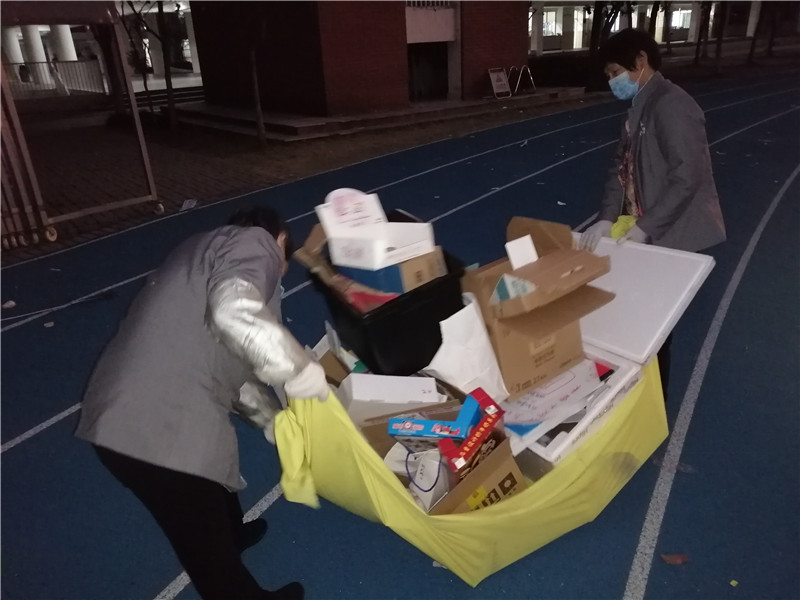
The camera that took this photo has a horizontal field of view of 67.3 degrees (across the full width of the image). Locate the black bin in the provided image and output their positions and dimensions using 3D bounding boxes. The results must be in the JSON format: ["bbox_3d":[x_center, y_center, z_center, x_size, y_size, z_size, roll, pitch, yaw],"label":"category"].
[{"bbox_3d":[-0.036,0.008,2.285,0.420,0.290,0.370,-27,40,-23],"label":"black bin"}]

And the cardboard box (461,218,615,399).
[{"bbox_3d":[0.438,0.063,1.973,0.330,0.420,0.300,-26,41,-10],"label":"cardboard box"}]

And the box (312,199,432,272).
[{"bbox_3d":[-0.073,-0.251,2.212,0.290,0.200,0.250,-21,21,-38],"label":"box"}]

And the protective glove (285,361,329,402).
[{"bbox_3d":[-0.266,0.229,1.690,0.125,0.100,0.100,-16,27,-28],"label":"protective glove"}]

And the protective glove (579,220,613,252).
[{"bbox_3d":[0.755,-0.245,2.320,0.115,0.115,0.095,-16,27,-28],"label":"protective glove"}]

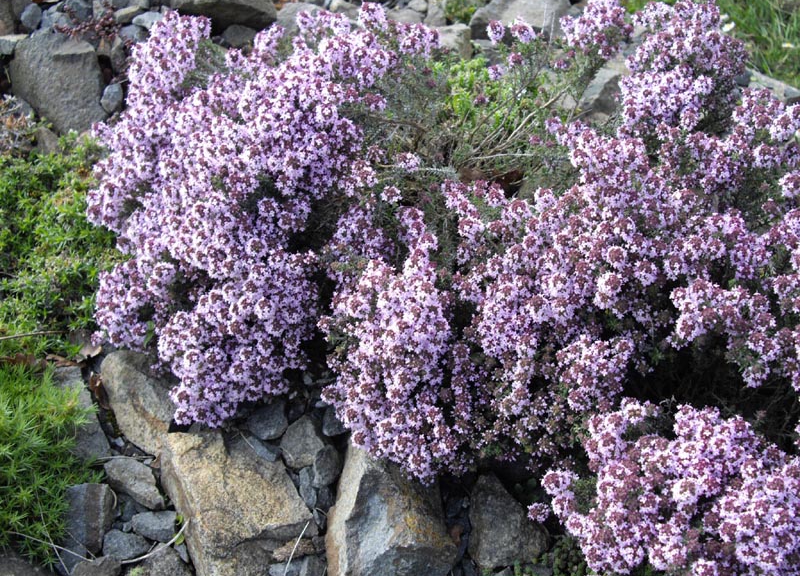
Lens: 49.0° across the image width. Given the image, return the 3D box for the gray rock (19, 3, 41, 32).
[{"bbox_3d":[-0.551,-0.404,1.310,0.032,0.041,0.033,0,42,0],"label":"gray rock"}]

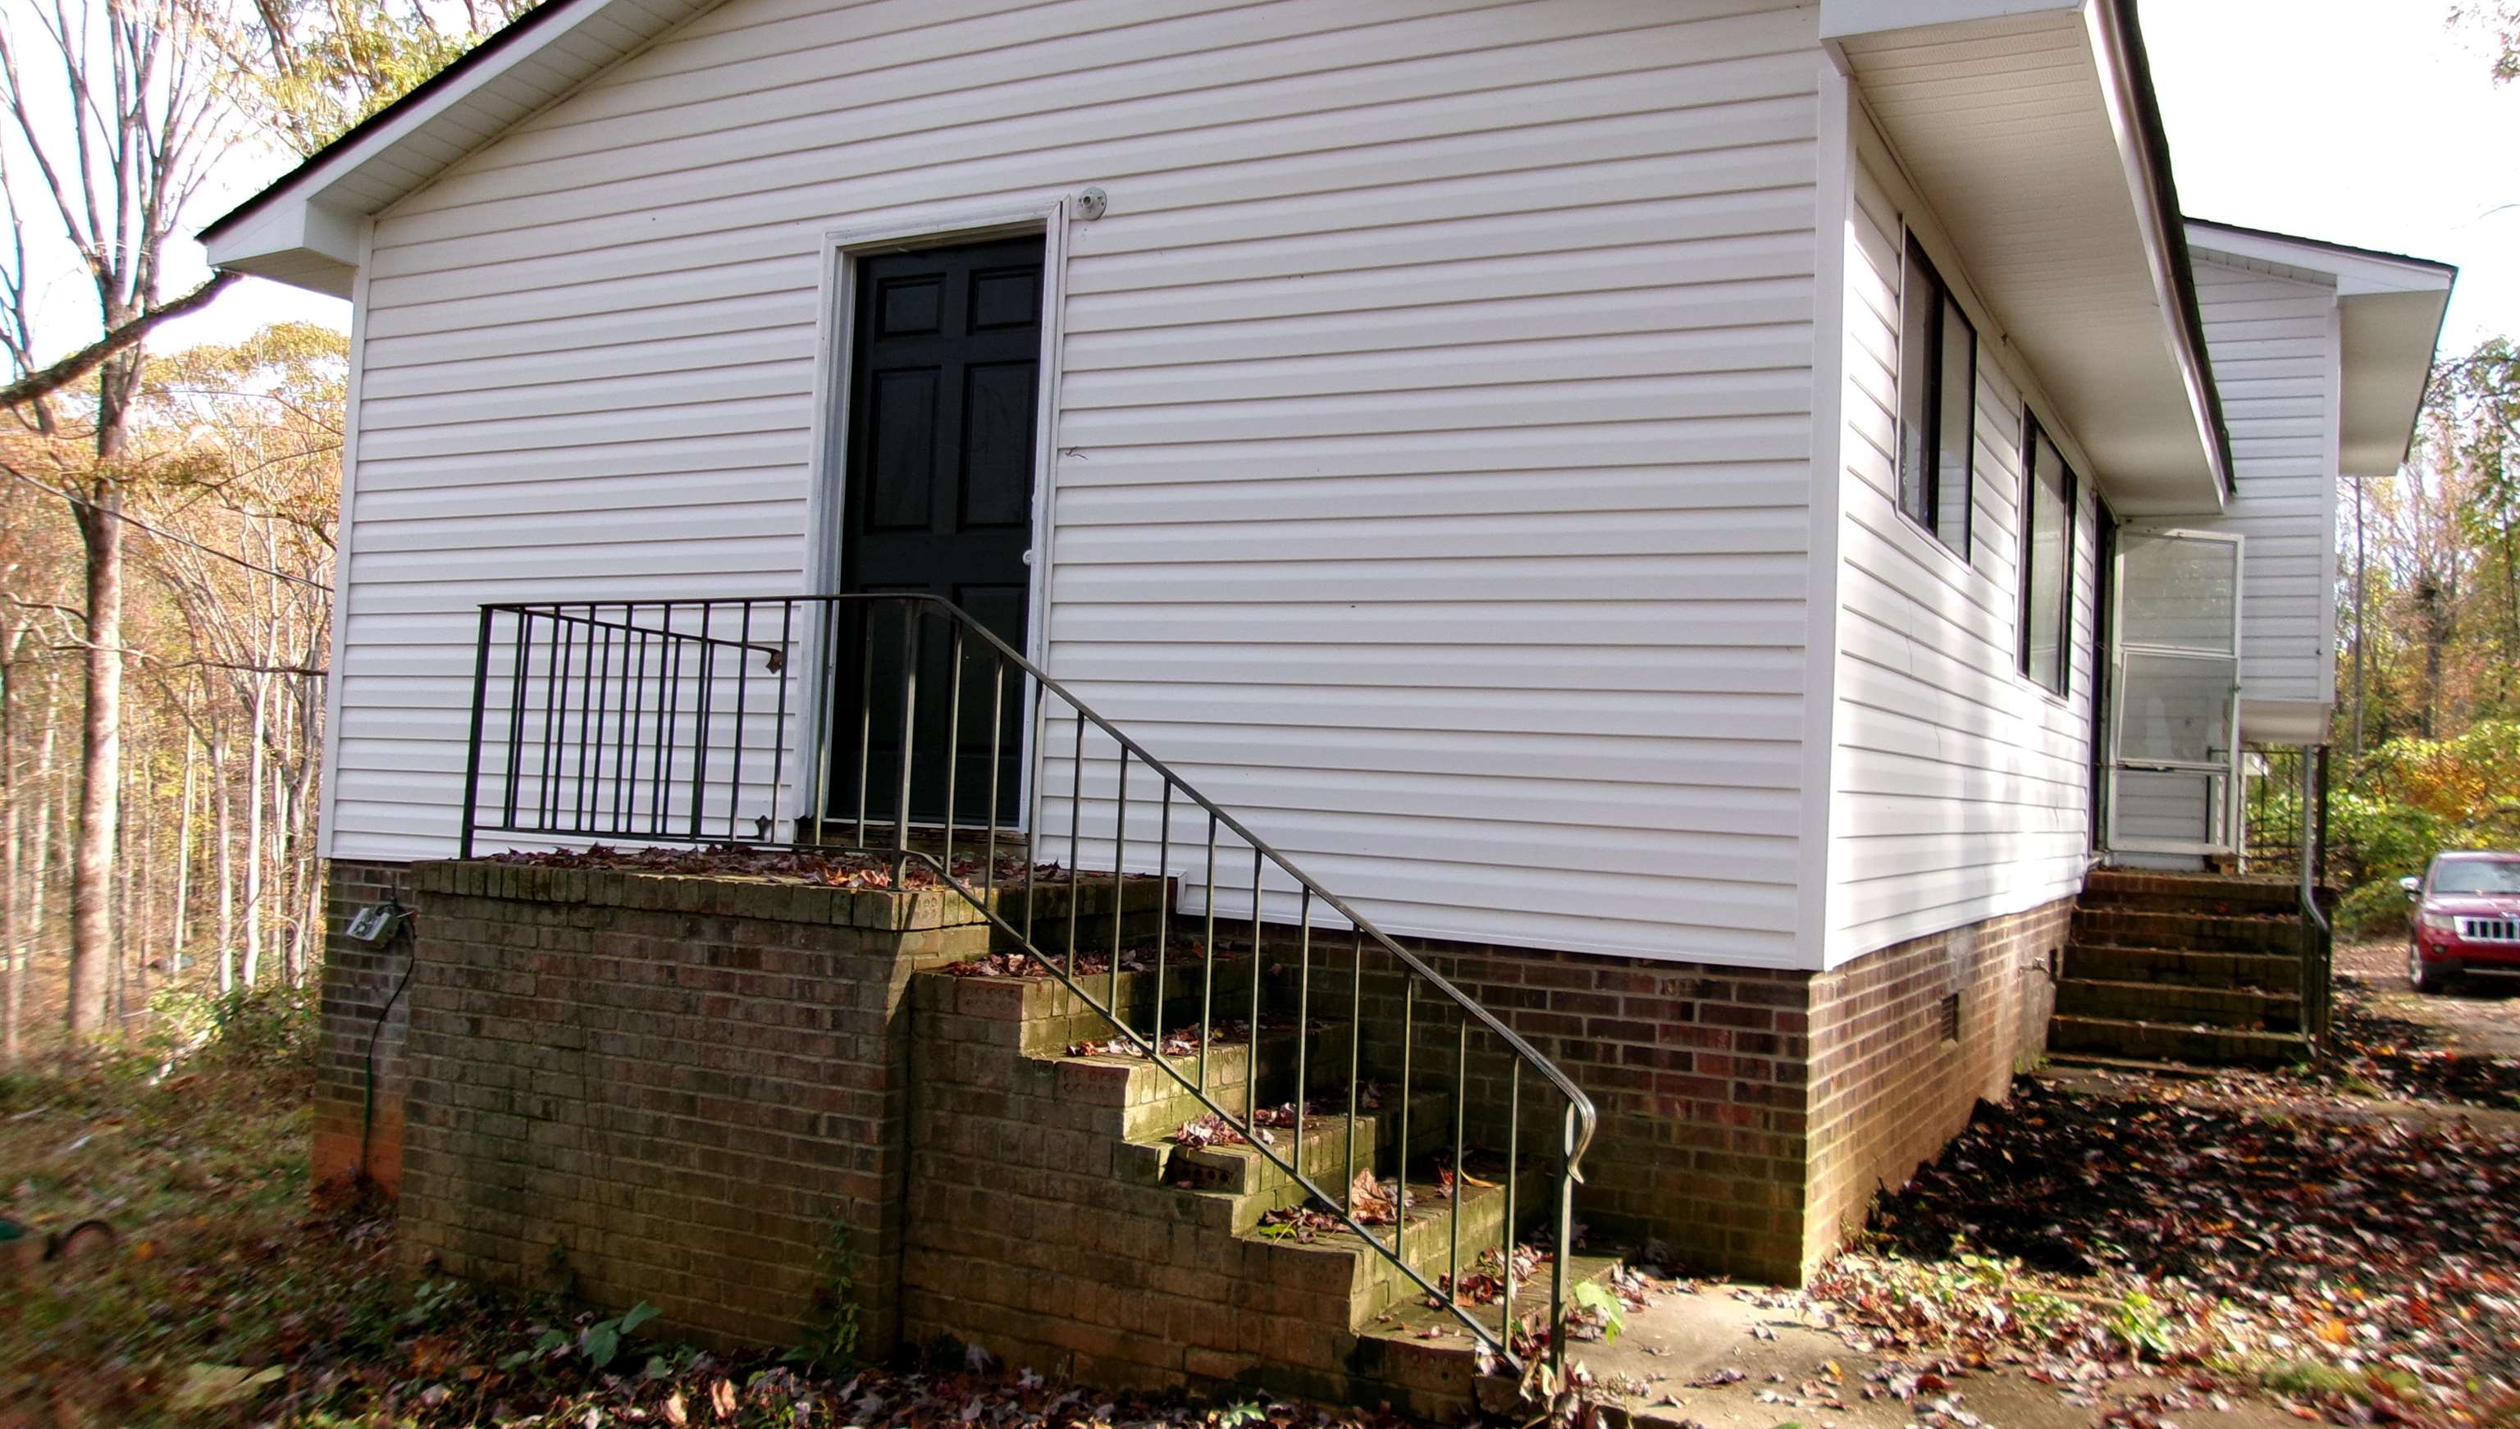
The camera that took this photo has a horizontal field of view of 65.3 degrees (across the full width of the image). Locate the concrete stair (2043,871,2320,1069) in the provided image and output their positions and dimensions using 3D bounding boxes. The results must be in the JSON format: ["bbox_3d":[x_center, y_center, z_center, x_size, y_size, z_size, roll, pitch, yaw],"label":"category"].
[{"bbox_3d":[4.845,1.311,10.251,1.190,0.905,1.450,1,-2,28],"label":"concrete stair"}]

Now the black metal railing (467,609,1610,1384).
[{"bbox_3d":[-0.522,0.555,5.536,3.500,1.680,1.345,1,-2,28],"label":"black metal railing"}]

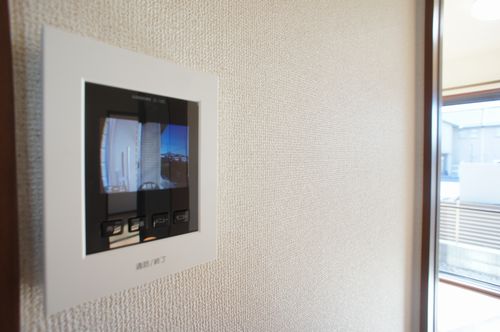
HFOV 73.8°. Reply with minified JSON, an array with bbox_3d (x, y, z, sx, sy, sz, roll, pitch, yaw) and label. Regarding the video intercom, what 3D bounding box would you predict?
[{"bbox_3d":[-0.083,0.003,0.258,0.019,0.172,0.143,1,1,39],"label":"video intercom"}]

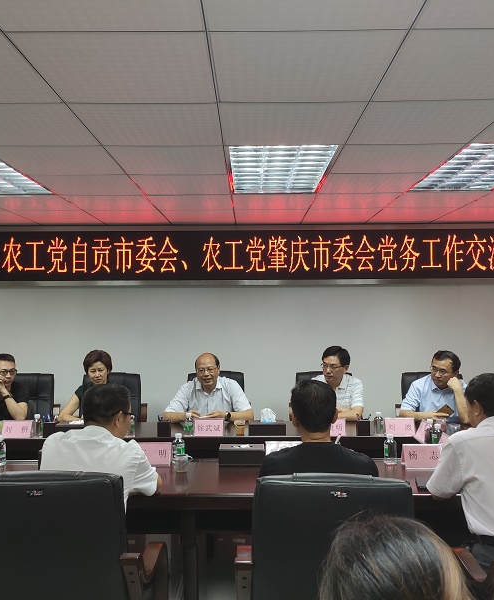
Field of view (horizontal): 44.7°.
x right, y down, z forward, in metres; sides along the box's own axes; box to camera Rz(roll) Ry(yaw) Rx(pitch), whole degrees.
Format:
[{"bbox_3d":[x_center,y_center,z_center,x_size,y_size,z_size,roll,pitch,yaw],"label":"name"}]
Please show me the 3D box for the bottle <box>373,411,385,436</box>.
[{"bbox_3d":[0.905,0.845,4.111,0.065,0.160,0.065,0,-1,0],"label":"bottle"}]

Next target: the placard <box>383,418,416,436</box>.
[{"bbox_3d":[1.042,0.867,4.112,0.200,0.114,0.085,0,-1,0],"label":"placard"}]

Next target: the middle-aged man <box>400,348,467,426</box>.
[{"bbox_3d":[1.421,1.026,4.473,0.550,1.300,0.760,-1,-1,14],"label":"middle-aged man"}]

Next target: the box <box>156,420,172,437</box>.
[{"bbox_3d":[-0.532,0.829,3.873,0.080,0.095,0.080,0,-1,0],"label":"box"}]

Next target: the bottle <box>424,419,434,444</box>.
[{"bbox_3d":[1.149,0.831,3.768,0.062,0.158,0.062,0,-1,0],"label":"bottle"}]

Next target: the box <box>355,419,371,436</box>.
[{"bbox_3d":[0.795,0.873,4.126,0.090,0.105,0.085,0,-1,0],"label":"box"}]

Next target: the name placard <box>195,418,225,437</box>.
[{"bbox_3d":[-0.255,0.876,4.155,0.200,0.114,0.085,0,-1,0],"label":"name placard"}]

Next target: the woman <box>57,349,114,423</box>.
[{"bbox_3d":[-1.122,1.042,4.501,0.500,1.300,0.740,0,-1,0],"label":"woman"}]

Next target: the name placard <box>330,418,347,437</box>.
[{"bbox_3d":[0.574,0.870,4.127,0.200,0.114,0.085,0,-1,0],"label":"name placard"}]

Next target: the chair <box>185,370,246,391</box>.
[{"bbox_3d":[-0.259,1.159,4.847,0.620,1.080,0.660,0,-1,0],"label":"chair"}]

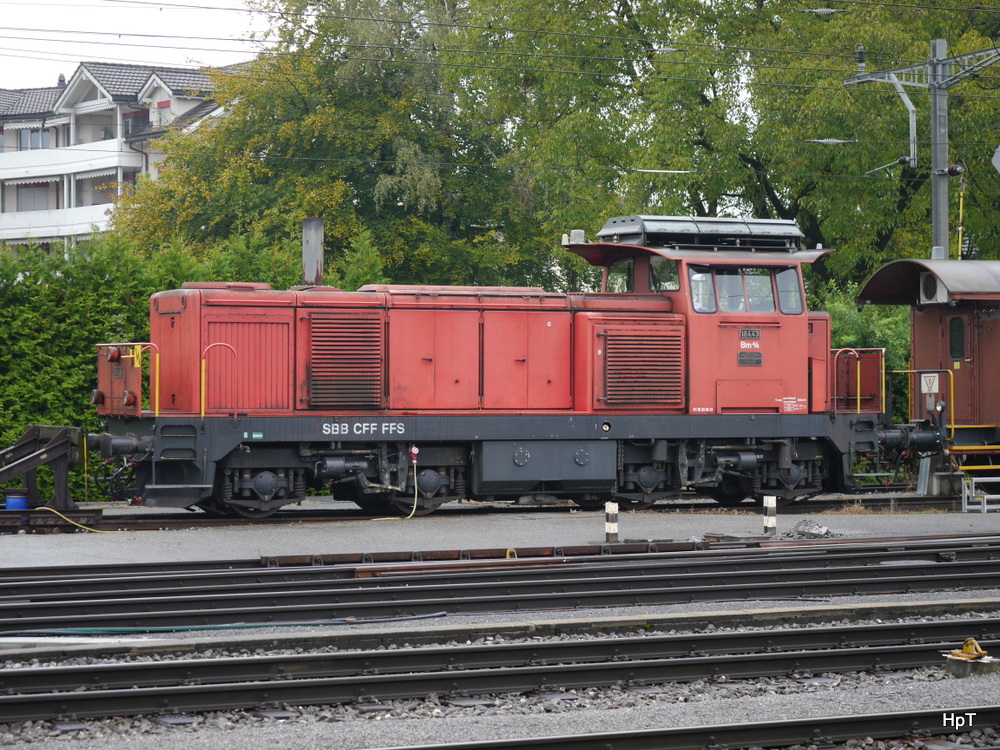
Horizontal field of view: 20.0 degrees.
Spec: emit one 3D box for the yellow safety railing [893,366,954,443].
[{"bbox_3d":[6.630,0.458,44.713,0.100,1.120,1.920,0,0,-25],"label":"yellow safety railing"}]

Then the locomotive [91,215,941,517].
[{"bbox_3d":[0.072,-0.189,41.654,12.800,4.350,3.000,0,0,-25],"label":"locomotive"}]

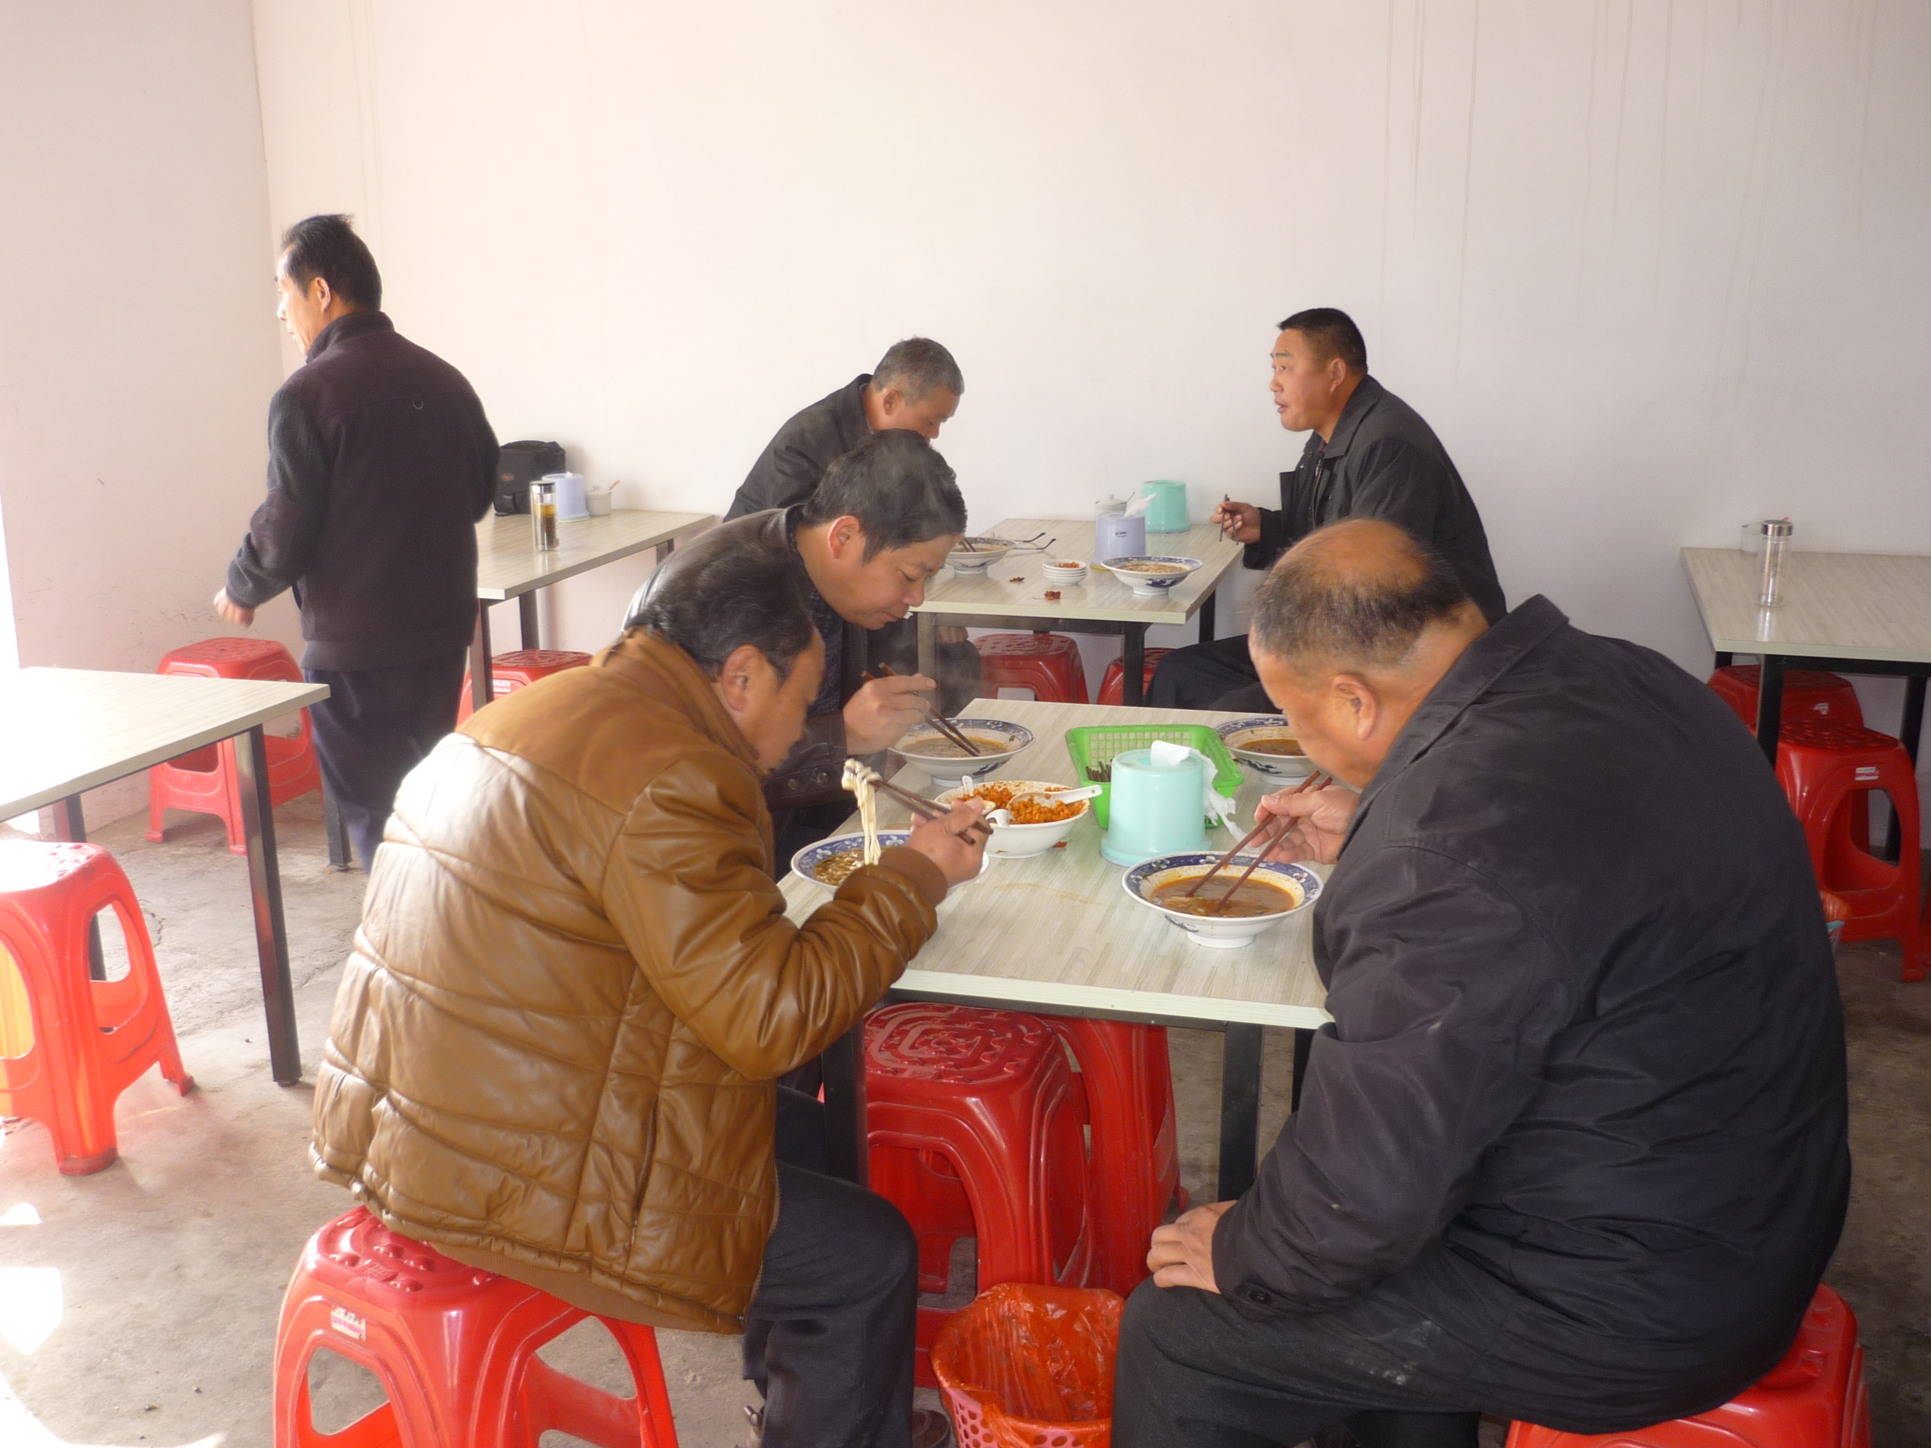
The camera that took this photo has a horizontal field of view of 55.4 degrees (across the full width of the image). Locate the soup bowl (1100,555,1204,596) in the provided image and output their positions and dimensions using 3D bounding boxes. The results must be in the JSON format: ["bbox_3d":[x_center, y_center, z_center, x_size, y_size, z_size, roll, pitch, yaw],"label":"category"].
[{"bbox_3d":[0.414,-0.332,4.140,0.222,0.066,0.222,0,15,0],"label":"soup bowl"}]

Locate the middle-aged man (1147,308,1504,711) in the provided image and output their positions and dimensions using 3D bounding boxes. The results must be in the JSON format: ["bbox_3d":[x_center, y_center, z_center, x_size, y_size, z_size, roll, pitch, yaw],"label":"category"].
[{"bbox_3d":[0.826,-0.268,4.264,0.800,1.350,0.560,1,15,7],"label":"middle-aged man"}]

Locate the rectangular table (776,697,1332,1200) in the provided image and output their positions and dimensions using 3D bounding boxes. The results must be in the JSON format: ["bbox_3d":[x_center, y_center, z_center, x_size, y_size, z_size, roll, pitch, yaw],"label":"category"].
[{"bbox_3d":[0.211,0.485,2.622,0.706,0.742,1.204,3,15,14],"label":"rectangular table"}]

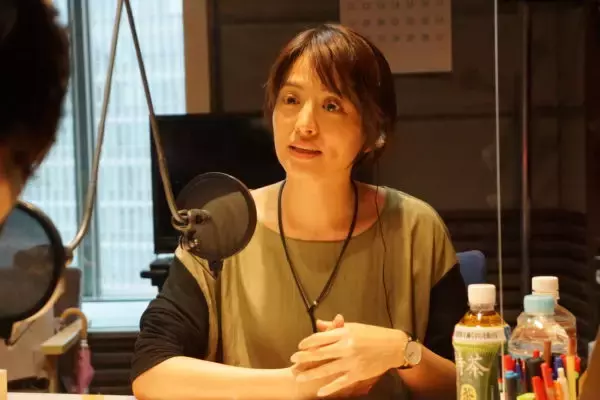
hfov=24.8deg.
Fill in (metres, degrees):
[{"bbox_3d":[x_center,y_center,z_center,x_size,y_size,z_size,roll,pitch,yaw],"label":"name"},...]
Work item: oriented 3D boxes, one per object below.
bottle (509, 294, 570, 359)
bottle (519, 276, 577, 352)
[{"bbox_3d":[0.250,0.207,1.423,0.064,0.215,0.064,0,7,10],"label":"bottle"},{"bbox_3d":[0.279,0.194,1.548,0.067,0.212,0.067,0,7,10],"label":"bottle"}]

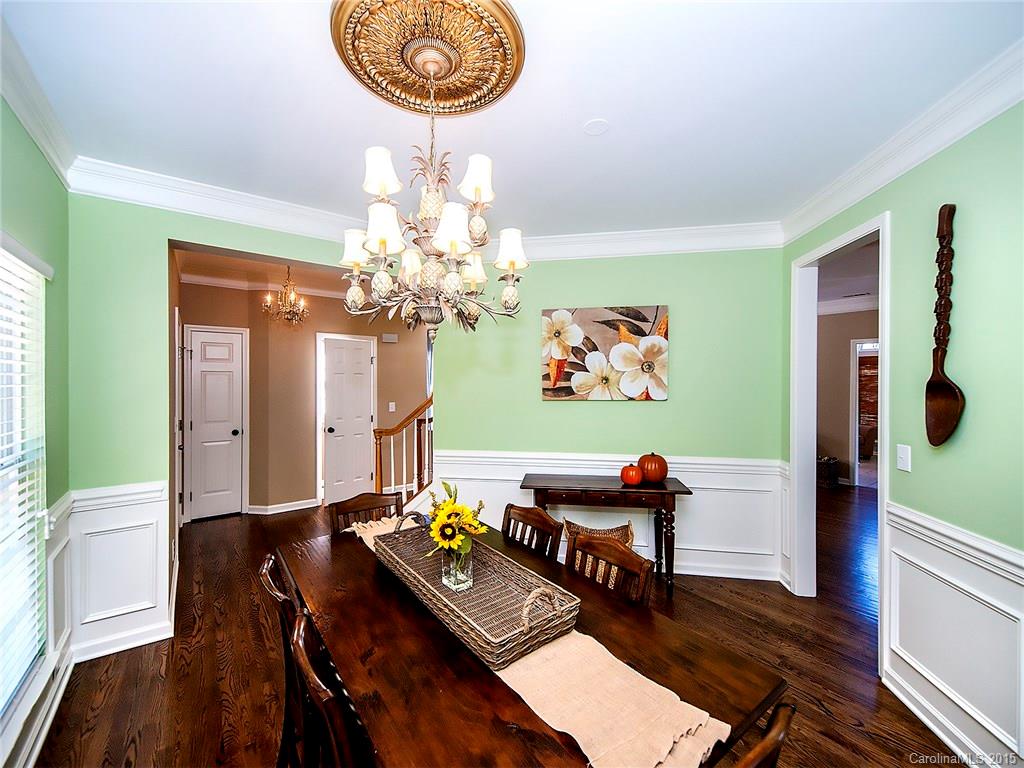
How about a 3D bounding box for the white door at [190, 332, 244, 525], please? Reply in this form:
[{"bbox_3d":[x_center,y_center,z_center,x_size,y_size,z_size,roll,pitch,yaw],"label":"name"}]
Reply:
[{"bbox_3d":[-3.307,0.467,4.654,0.461,2.045,0.050,0,0,-37],"label":"white door"}]

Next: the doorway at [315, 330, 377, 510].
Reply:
[{"bbox_3d":[-2.082,0.427,5.282,0.730,2.090,0.060,0,0,-36],"label":"doorway"}]

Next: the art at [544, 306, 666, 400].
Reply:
[{"bbox_3d":[0.745,-0.239,3.361,0.999,0.753,0.037,0,0,8],"label":"art"}]

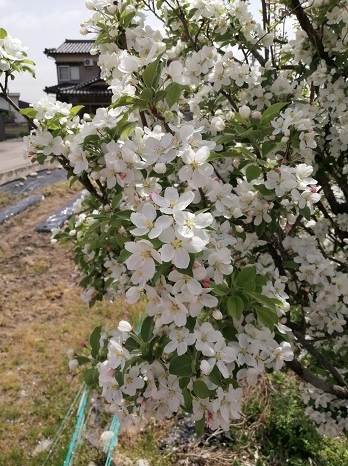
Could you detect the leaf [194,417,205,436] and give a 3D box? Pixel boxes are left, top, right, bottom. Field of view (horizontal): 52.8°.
[{"bbox_3d":[0.041,0.310,0.561,0.016,0.035,0.009,-2,-6,-6],"label":"leaf"}]

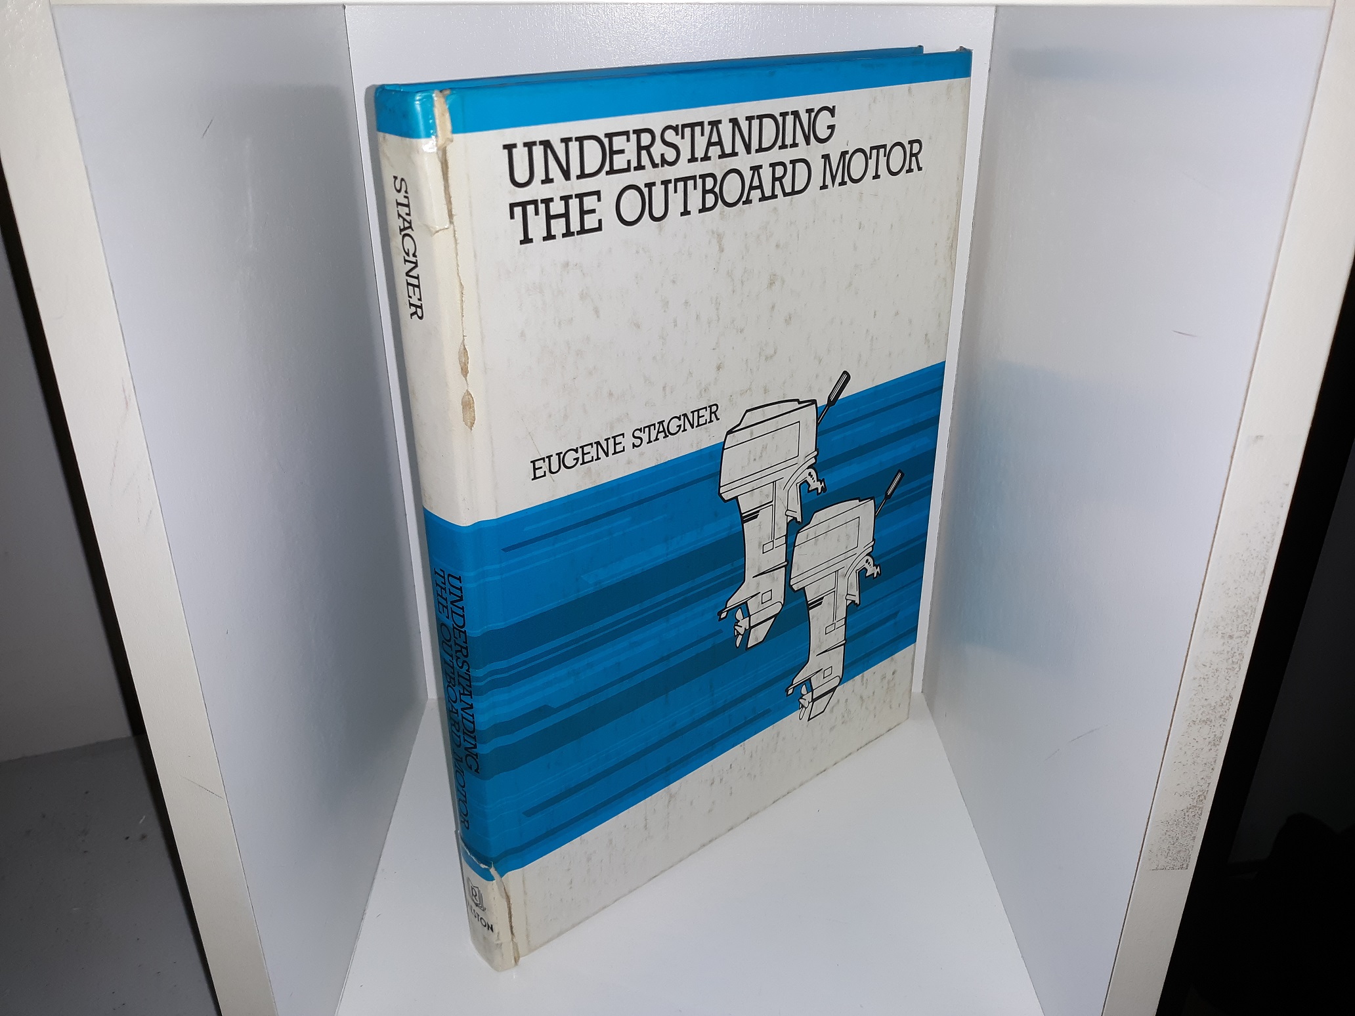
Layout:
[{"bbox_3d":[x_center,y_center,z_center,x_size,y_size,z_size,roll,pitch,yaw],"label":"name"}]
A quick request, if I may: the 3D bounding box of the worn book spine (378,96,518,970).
[{"bbox_3d":[-0.054,0.023,0.280,0.009,0.244,0.018,-21,32,-36],"label":"worn book spine"}]

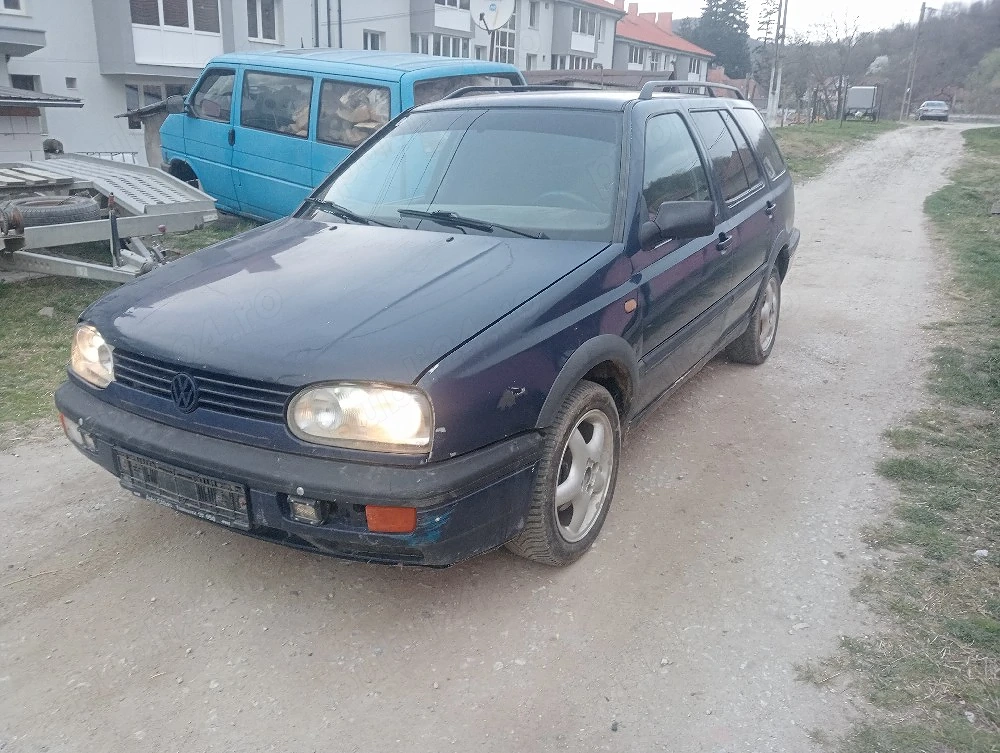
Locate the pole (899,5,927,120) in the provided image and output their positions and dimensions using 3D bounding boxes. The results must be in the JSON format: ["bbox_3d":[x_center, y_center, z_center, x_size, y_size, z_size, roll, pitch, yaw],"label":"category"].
[{"bbox_3d":[31.689,-24.188,62.000,0.500,8.500,0.400,9,19,24],"label":"pole"}]

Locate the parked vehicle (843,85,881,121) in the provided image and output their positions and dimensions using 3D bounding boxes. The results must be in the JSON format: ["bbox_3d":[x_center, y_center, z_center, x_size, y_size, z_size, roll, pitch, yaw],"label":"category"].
[{"bbox_3d":[24.546,-18.537,55.000,2.000,2.250,3.500,8,18,22],"label":"parked vehicle"}]

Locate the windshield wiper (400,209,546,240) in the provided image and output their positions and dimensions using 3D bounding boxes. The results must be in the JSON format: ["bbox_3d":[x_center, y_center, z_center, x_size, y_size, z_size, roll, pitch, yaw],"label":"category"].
[{"bbox_3d":[-0.115,-0.527,2.780,0.660,0.055,0.080,17,24,32],"label":"windshield wiper"}]

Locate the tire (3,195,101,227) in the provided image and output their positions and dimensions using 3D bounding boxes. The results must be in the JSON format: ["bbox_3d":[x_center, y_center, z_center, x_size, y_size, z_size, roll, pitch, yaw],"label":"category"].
[{"bbox_3d":[-3.239,-1.184,5.850,0.610,0.180,0.610,13,22,28],"label":"tire"}]

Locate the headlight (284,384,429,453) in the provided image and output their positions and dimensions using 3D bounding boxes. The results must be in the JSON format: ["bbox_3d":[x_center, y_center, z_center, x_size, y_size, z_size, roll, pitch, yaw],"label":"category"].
[{"bbox_3d":[-0.343,0.092,1.985,0.365,0.165,0.150,7,20,22],"label":"headlight"}]

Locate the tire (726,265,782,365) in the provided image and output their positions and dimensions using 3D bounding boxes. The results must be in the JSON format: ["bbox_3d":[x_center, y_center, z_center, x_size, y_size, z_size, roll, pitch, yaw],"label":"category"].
[{"bbox_3d":[1.438,-0.368,4.627,0.200,0.580,0.580,10,21,29],"label":"tire"}]

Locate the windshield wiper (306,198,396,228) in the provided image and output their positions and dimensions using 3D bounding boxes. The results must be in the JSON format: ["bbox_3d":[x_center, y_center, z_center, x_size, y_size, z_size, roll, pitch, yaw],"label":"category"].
[{"bbox_3d":[-0.600,-0.672,3.306,0.550,0.060,0.070,20,25,28],"label":"windshield wiper"}]

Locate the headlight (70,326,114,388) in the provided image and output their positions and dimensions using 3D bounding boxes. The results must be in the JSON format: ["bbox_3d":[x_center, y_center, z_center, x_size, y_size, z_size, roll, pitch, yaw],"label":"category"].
[{"bbox_3d":[-1.252,-0.069,2.497,0.365,0.165,0.150,13,22,36],"label":"headlight"}]

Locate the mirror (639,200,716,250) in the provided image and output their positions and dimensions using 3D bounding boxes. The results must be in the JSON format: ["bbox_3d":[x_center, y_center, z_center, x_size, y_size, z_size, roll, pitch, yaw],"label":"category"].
[{"bbox_3d":[0.624,-0.535,2.805,0.215,0.145,0.160,10,21,29],"label":"mirror"}]

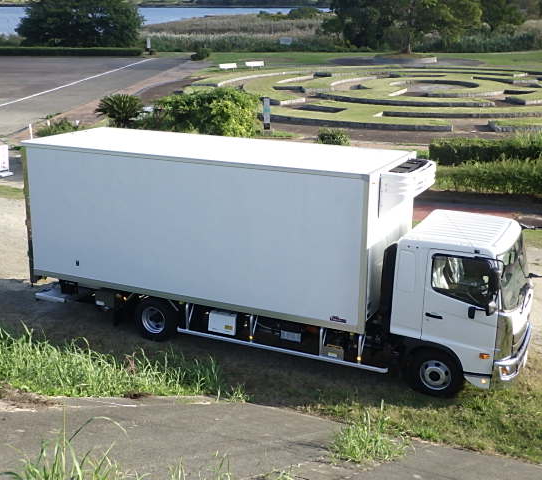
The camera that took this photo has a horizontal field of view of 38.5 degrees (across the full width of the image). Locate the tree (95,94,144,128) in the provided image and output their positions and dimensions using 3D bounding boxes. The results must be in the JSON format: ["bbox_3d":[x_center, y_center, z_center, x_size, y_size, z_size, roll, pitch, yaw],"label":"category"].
[{"bbox_3d":[-7.132,-5.999,36.654,2.150,1.600,2.100,0,17,0],"label":"tree"}]

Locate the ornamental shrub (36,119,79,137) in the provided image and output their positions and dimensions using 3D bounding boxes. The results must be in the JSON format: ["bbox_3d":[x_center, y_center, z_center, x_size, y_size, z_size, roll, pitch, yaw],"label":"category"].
[{"bbox_3d":[-9.727,-5.151,35.342,2.000,0.780,1.600,0,17,0],"label":"ornamental shrub"}]

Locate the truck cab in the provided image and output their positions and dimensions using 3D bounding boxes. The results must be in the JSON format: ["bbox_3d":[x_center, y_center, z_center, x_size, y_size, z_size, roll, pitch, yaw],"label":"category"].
[{"bbox_3d":[3.086,0.931,12.320,1.750,2.370,2.160,8,18,25],"label":"truck cab"}]

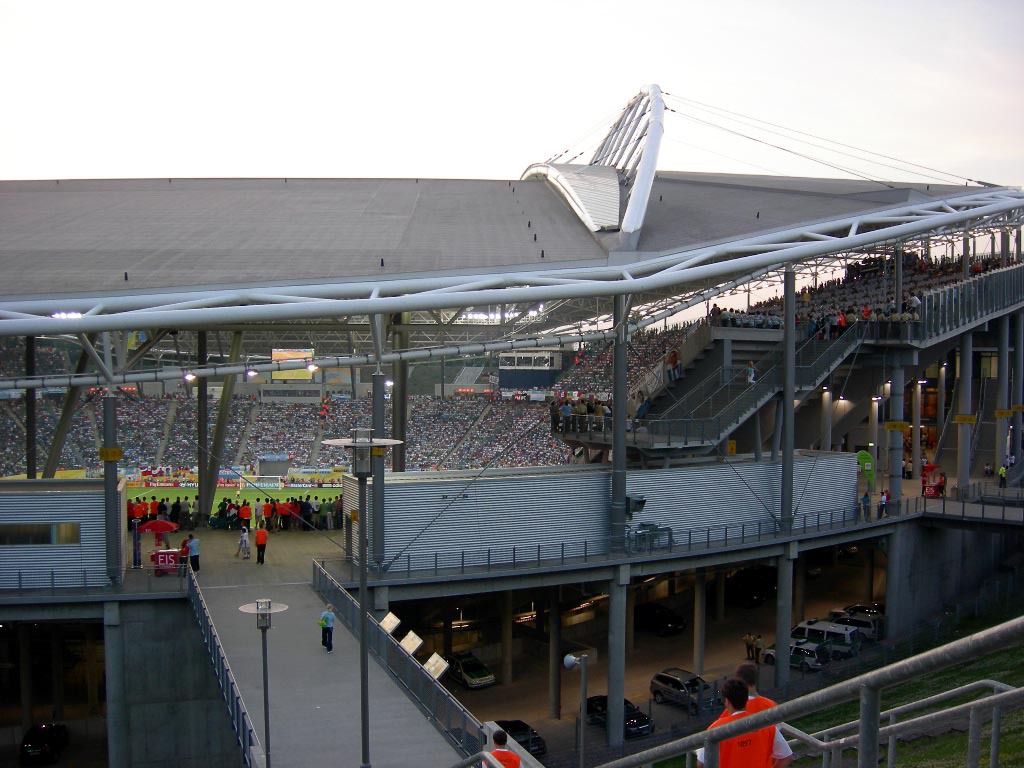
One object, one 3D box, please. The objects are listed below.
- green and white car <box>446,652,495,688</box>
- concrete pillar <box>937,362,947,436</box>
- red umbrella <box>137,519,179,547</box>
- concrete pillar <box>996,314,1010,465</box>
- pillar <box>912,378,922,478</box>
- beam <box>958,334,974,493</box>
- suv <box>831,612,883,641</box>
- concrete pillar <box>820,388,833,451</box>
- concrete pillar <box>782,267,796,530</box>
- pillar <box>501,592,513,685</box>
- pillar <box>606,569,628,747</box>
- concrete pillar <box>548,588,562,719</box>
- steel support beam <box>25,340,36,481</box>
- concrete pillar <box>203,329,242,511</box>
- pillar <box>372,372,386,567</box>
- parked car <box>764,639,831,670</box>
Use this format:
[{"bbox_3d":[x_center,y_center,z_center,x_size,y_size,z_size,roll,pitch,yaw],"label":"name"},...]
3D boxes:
[{"bbox_3d":[-2.601,16.870,63.478,1.760,1.460,4.500,-1,3,-24],"label":"green and white car"},{"bbox_3d":[37.465,2.576,93.000,0.680,8.908,0.680,1,2,22],"label":"concrete pillar"},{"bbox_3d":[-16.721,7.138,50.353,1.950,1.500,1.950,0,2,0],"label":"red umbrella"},{"bbox_3d":[41.049,1.022,89.119,0.800,13.000,0.800,0,2,0],"label":"concrete pillar"},{"bbox_3d":[33.067,3.636,87.000,0.670,8.170,0.670,1,2,21],"label":"pillar"},{"bbox_3d":[33.643,2.151,79.000,0.860,11.647,0.860,1,2,23],"label":"beam"},{"bbox_3d":[24.651,17.523,77.972,4.600,1.500,1.780,2,3,36],"label":"suv"},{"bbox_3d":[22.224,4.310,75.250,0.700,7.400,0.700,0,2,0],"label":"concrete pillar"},{"bbox_3d":[15.954,0.837,61.500,0.660,15.247,0.660,1,2,15],"label":"concrete pillar"},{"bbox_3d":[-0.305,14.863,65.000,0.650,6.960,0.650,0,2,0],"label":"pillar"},{"bbox_3d":[5.310,13.842,53.700,0.850,8.880,0.850,0,2,6],"label":"pillar"},{"bbox_3d":[2.406,14.630,58.900,0.650,7.740,0.650,0,2,2],"label":"concrete pillar"},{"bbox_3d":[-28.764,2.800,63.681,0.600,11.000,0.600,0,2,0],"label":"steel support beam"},{"bbox_3d":[-17.193,2.116,63.650,0.600,12.426,0.600,3,-22,0],"label":"concrete pillar"},{"bbox_3d":[-6.342,4.047,50.700,0.600,9.280,0.600,0,2,-7],"label":"pillar"},{"bbox_3d":[17.750,16.731,66.972,1.800,1.560,4.600,-2,3,-42],"label":"parked car"}]

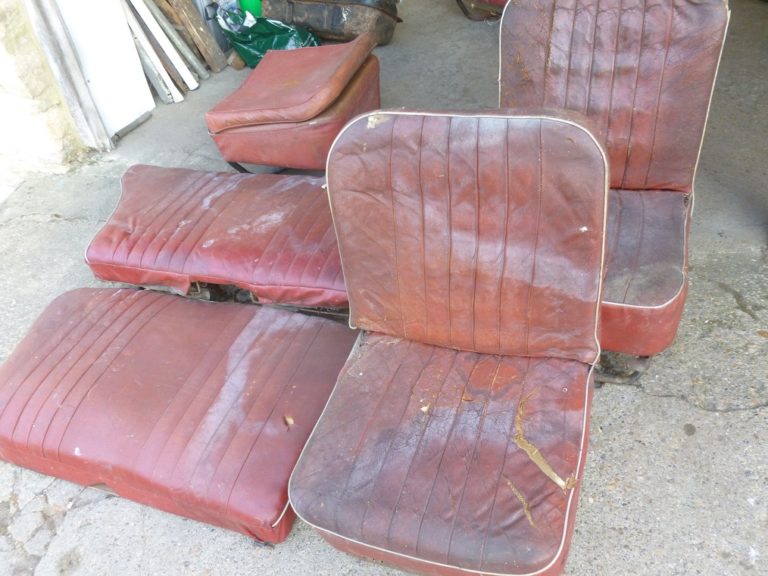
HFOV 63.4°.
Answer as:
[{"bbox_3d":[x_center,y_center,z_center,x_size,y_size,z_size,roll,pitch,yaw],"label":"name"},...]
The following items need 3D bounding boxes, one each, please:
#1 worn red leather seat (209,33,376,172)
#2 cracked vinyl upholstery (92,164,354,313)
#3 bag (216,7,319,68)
[{"bbox_3d":[-0.326,-0.734,2.475,0.520,0.310,0.570,7,43,19],"label":"worn red leather seat"},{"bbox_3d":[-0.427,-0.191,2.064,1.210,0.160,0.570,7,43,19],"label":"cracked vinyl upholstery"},{"bbox_3d":[-0.592,-1.383,3.408,0.520,0.240,0.340,7,43,19],"label":"bag"}]

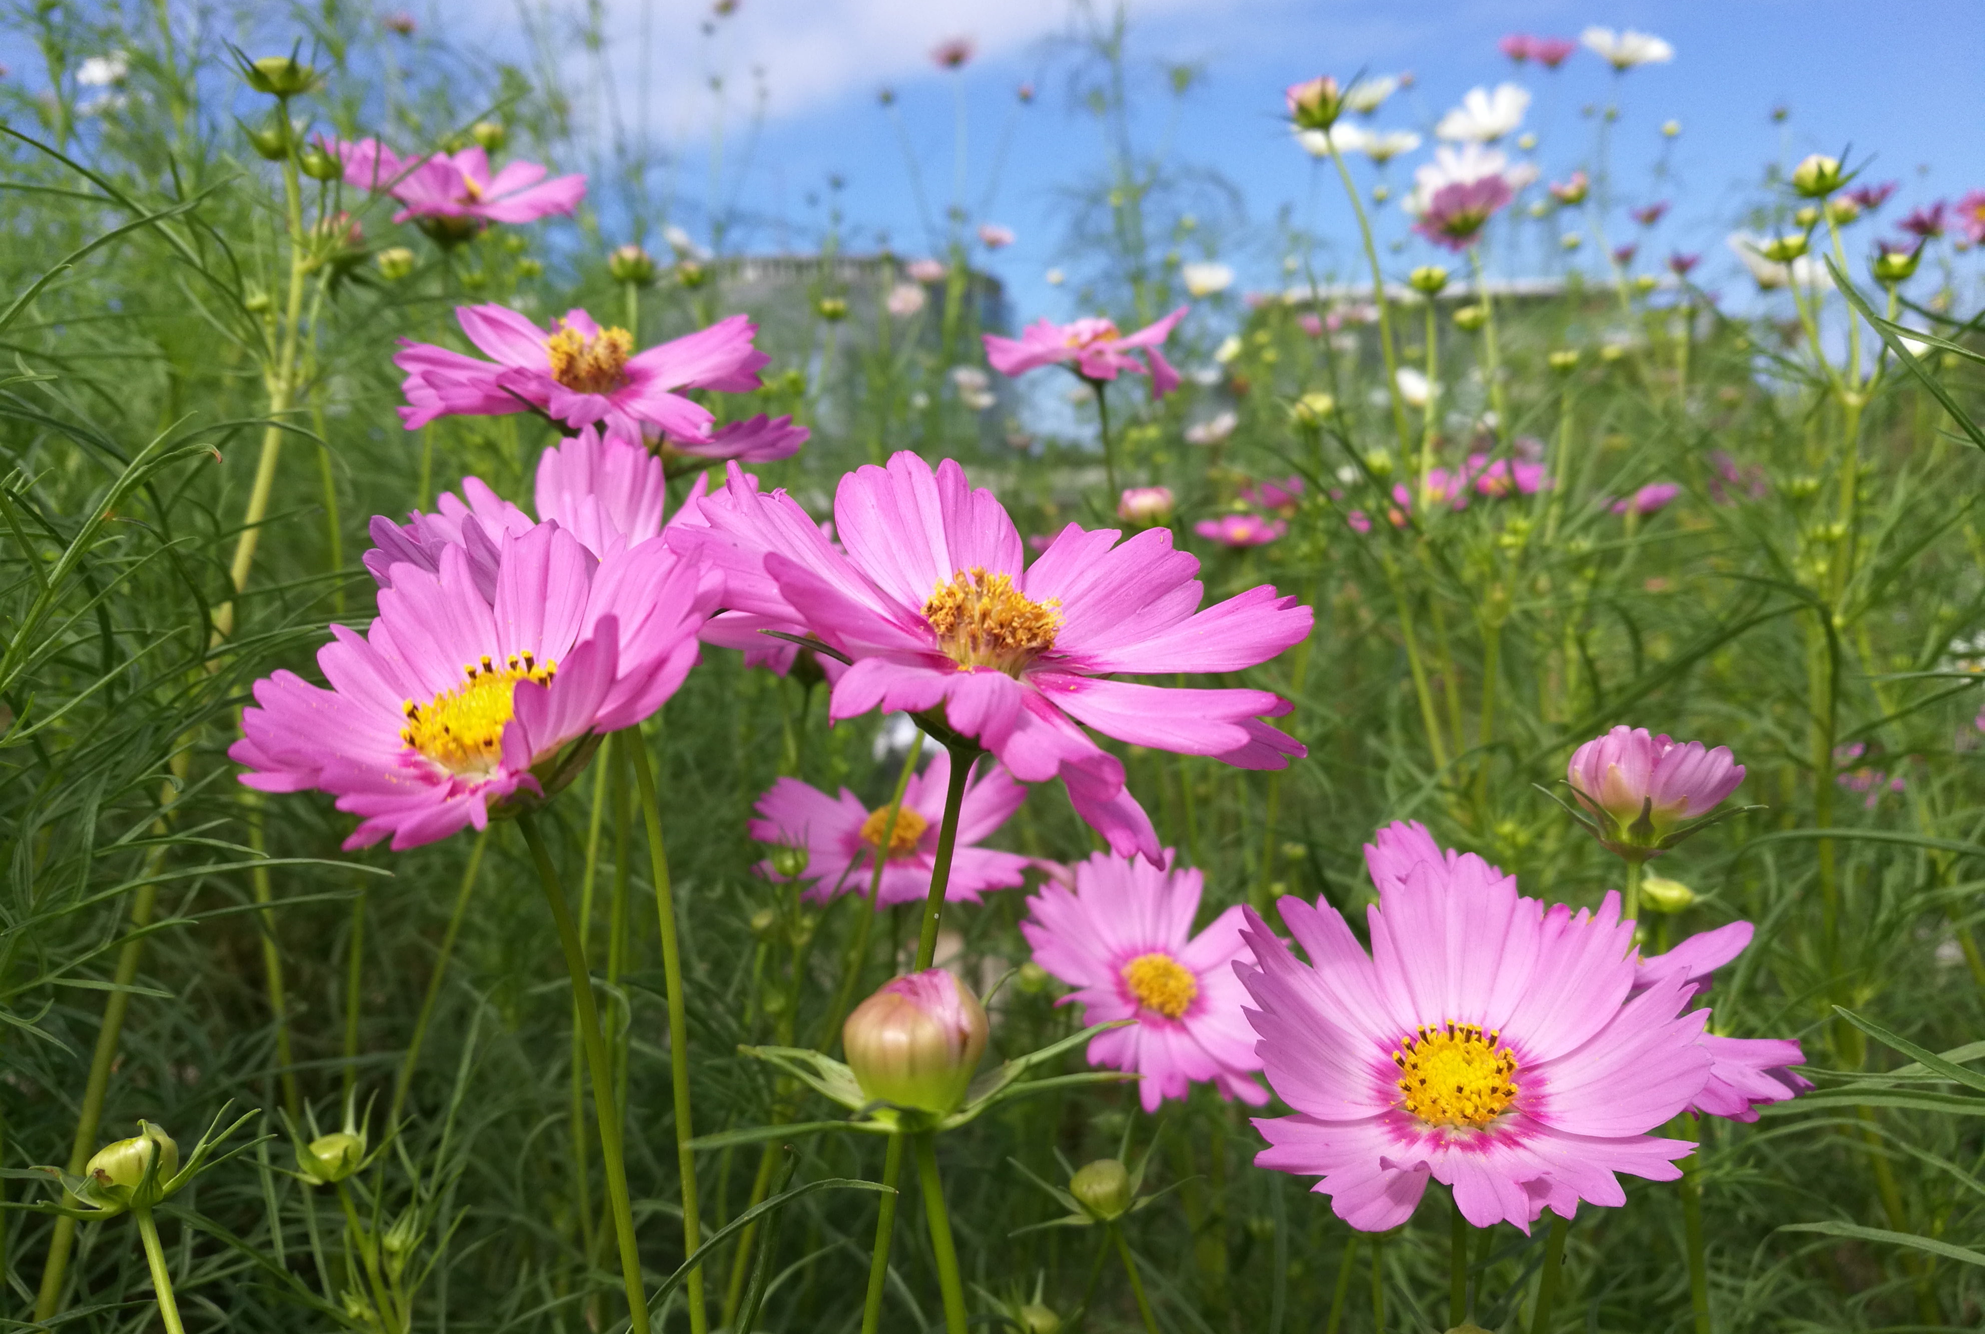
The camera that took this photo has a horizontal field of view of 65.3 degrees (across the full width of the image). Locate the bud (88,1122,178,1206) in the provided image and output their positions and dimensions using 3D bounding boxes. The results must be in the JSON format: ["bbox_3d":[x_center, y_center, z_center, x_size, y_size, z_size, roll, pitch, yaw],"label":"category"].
[{"bbox_3d":[-0.105,0.061,0.190,0.011,0.010,0.011,-1,13,-29],"label":"bud"}]

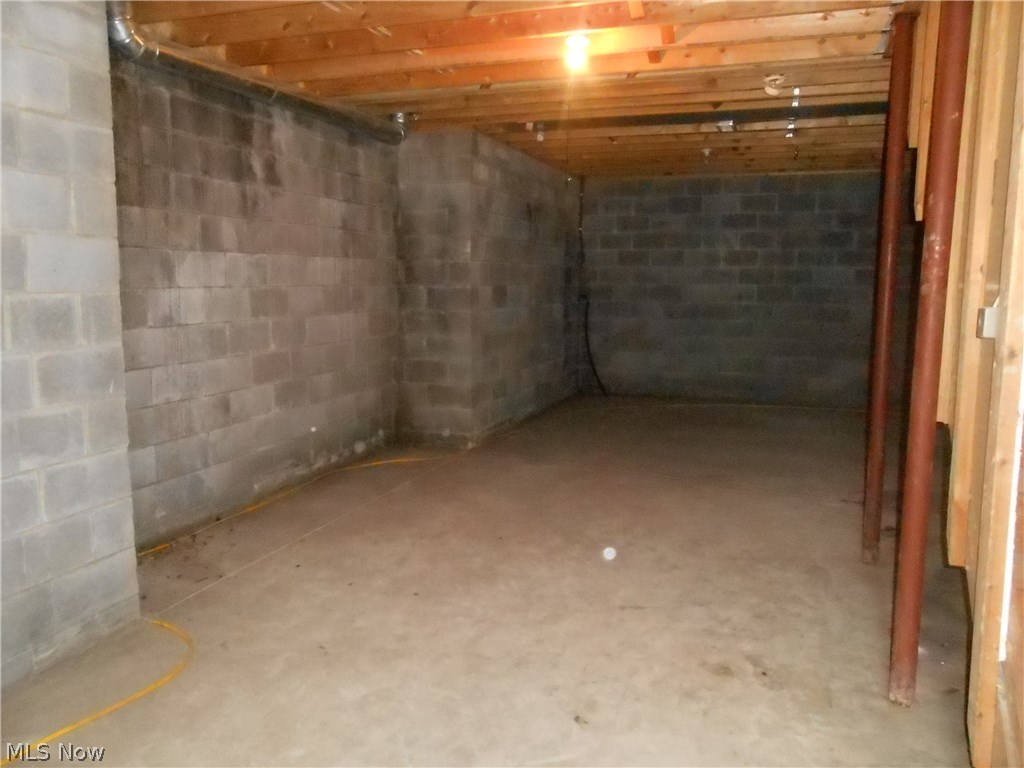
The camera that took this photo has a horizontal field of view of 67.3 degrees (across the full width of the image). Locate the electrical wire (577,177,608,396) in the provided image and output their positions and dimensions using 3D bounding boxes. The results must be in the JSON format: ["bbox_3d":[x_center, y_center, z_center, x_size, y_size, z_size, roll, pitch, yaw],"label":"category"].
[{"bbox_3d":[0.947,-1.133,9.050,0.320,2.550,0.120,2,8,14],"label":"electrical wire"}]

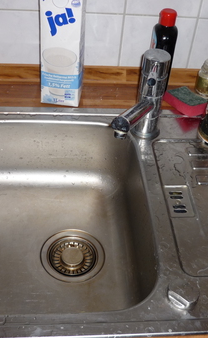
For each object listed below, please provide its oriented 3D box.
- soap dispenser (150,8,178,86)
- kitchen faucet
[{"bbox_3d":[0.113,-0.228,0.859,0.049,0.183,0.056,2,42,-4],"label":"soap dispenser"},{"bbox_3d":[0.056,-0.090,0.705,0.060,0.173,0.196,20,44,16],"label":"kitchen faucet"}]

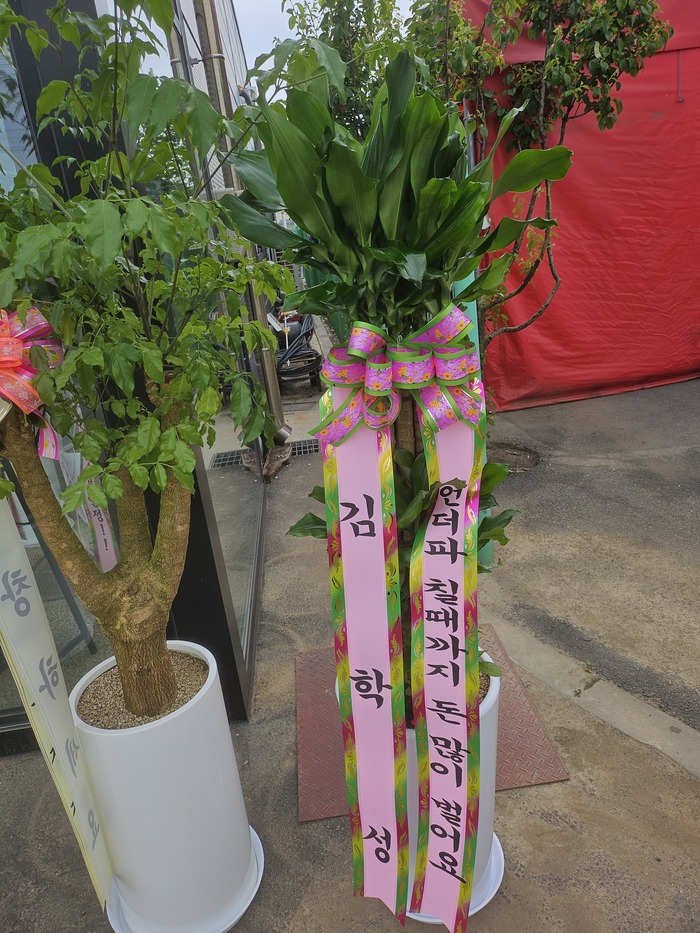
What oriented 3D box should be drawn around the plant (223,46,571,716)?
[{"bbox_3d":[0.120,-0.050,1.208,0.560,1.220,0.520,-7,20,0],"label":"plant"}]

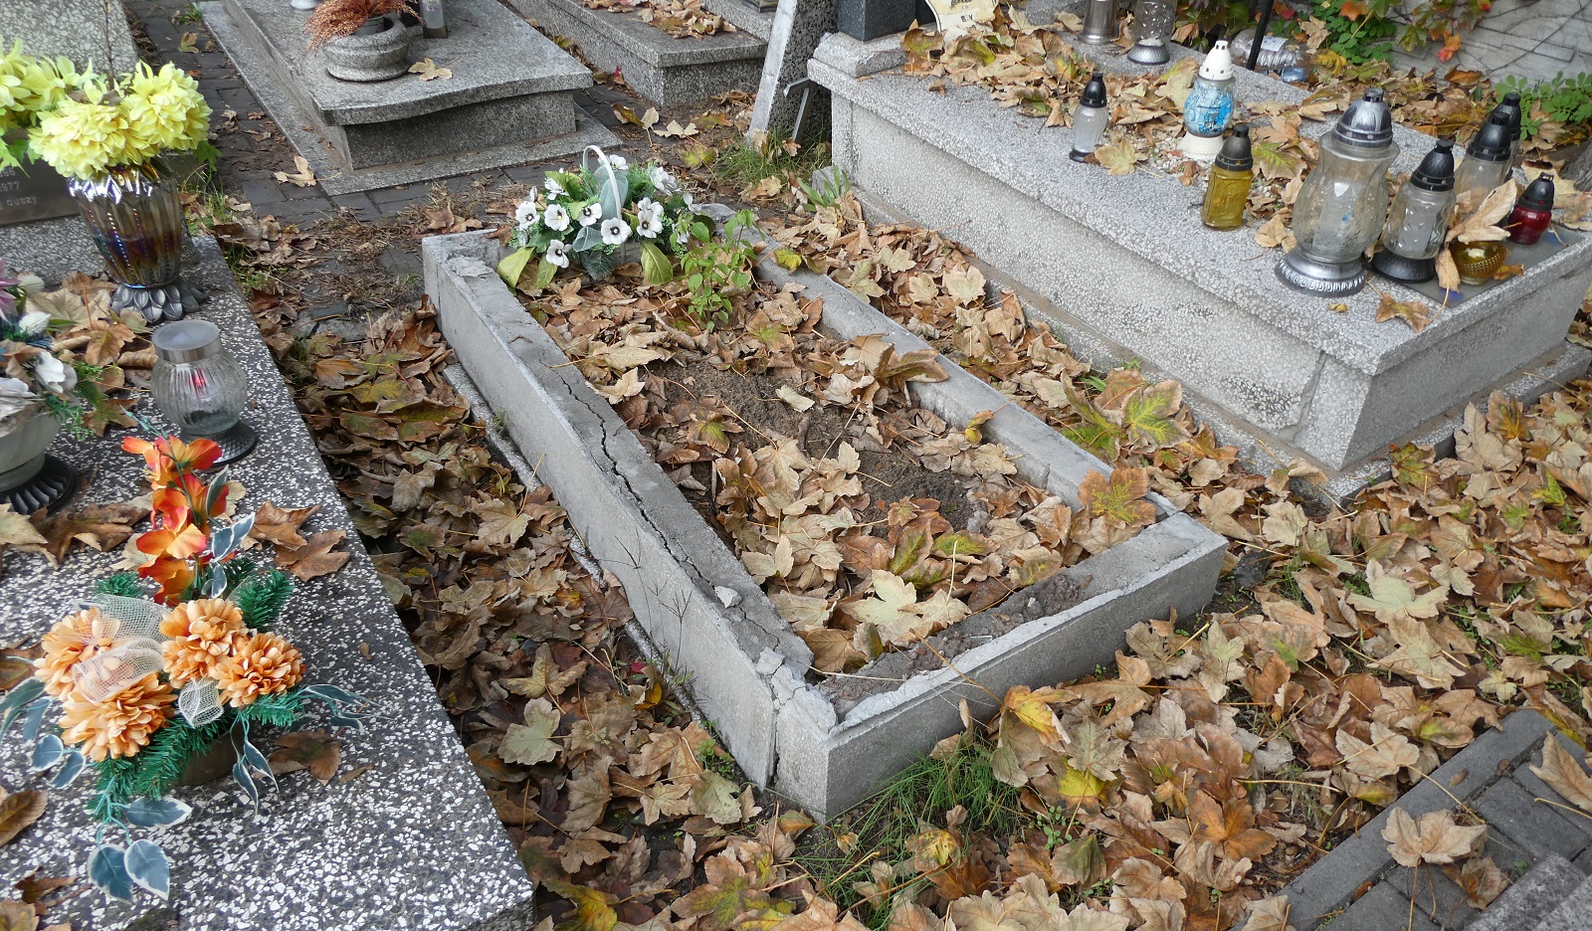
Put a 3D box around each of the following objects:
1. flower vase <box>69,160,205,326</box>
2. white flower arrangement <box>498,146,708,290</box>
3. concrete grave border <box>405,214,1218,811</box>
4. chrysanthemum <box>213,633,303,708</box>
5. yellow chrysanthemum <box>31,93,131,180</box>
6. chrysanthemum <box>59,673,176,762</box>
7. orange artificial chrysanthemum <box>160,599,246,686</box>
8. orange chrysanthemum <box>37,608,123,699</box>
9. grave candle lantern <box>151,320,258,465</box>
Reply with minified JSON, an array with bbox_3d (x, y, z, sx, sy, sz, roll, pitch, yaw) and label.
[{"bbox_3d":[-1.171,-0.398,1.986,0.178,0.235,0.178,-20,41,-26],"label":"flower vase"},{"bbox_3d":[-0.477,-0.633,2.716,0.420,0.250,0.280,-20,41,-26],"label":"white flower arrangement"},{"bbox_3d":[-0.094,-0.139,2.275,0.785,0.154,1.760,-20,41,-26],"label":"concrete grave border"},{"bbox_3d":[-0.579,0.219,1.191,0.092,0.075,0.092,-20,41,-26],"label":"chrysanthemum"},{"bbox_3d":[-1.254,-0.575,1.938,0.150,0.140,0.145,-20,43,-27],"label":"yellow chrysanthemum"},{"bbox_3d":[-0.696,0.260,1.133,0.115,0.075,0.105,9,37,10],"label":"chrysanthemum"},{"bbox_3d":[-0.720,0.214,1.341,0.096,0.098,0.092,-23,44,-29],"label":"orange artificial chrysanthemum"},{"bbox_3d":[-0.861,0.227,1.328,0.093,0.098,0.092,-28,47,-33],"label":"orange chrysanthemum"},{"bbox_3d":[-0.875,-0.108,1.640,0.142,0.190,0.142,-20,41,-26],"label":"grave candle lantern"}]

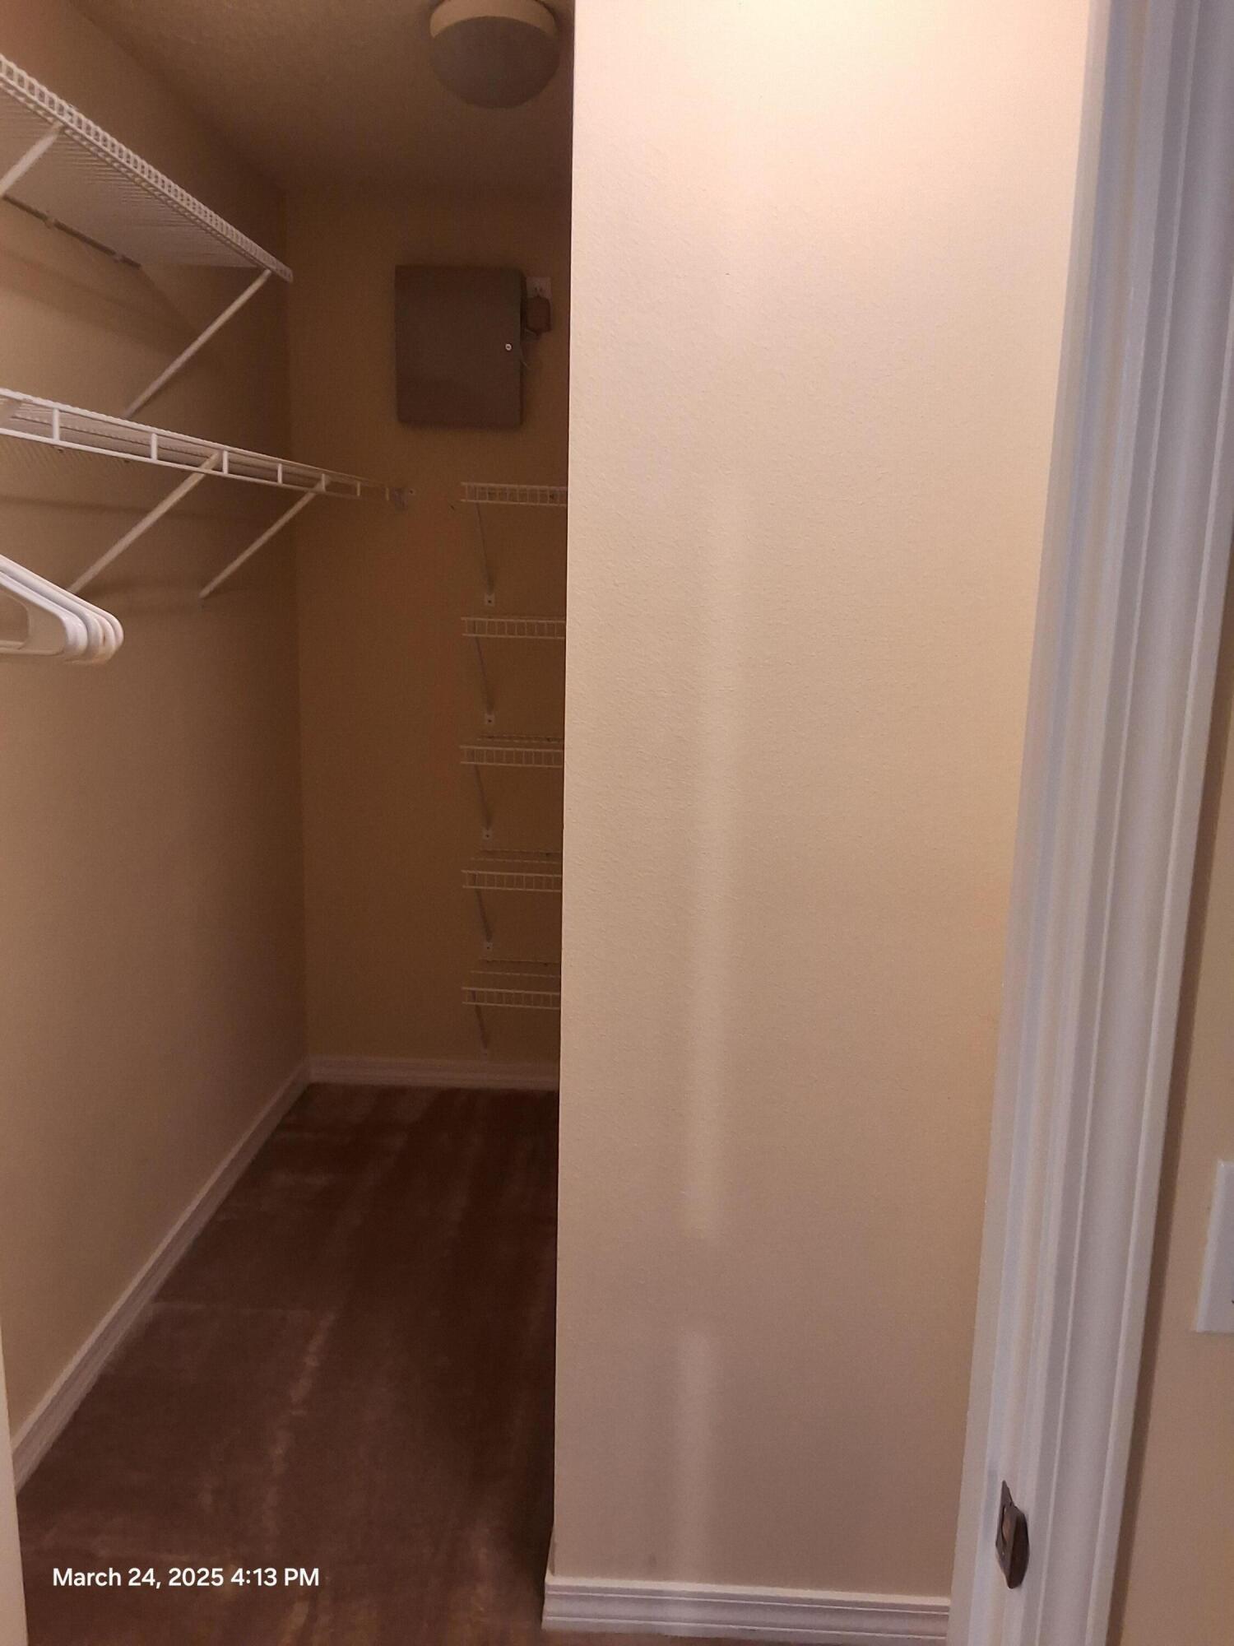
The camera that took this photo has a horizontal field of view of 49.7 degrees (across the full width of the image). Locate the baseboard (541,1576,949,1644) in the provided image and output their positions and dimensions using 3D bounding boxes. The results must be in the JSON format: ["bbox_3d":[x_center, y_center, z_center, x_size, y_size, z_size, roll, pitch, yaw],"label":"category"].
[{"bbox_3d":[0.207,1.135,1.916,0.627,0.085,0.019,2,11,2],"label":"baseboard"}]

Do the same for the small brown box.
[{"bbox_3d":[-0.405,-1.226,3.447,0.323,0.385,0.090,2,11,2],"label":"small brown box"}]

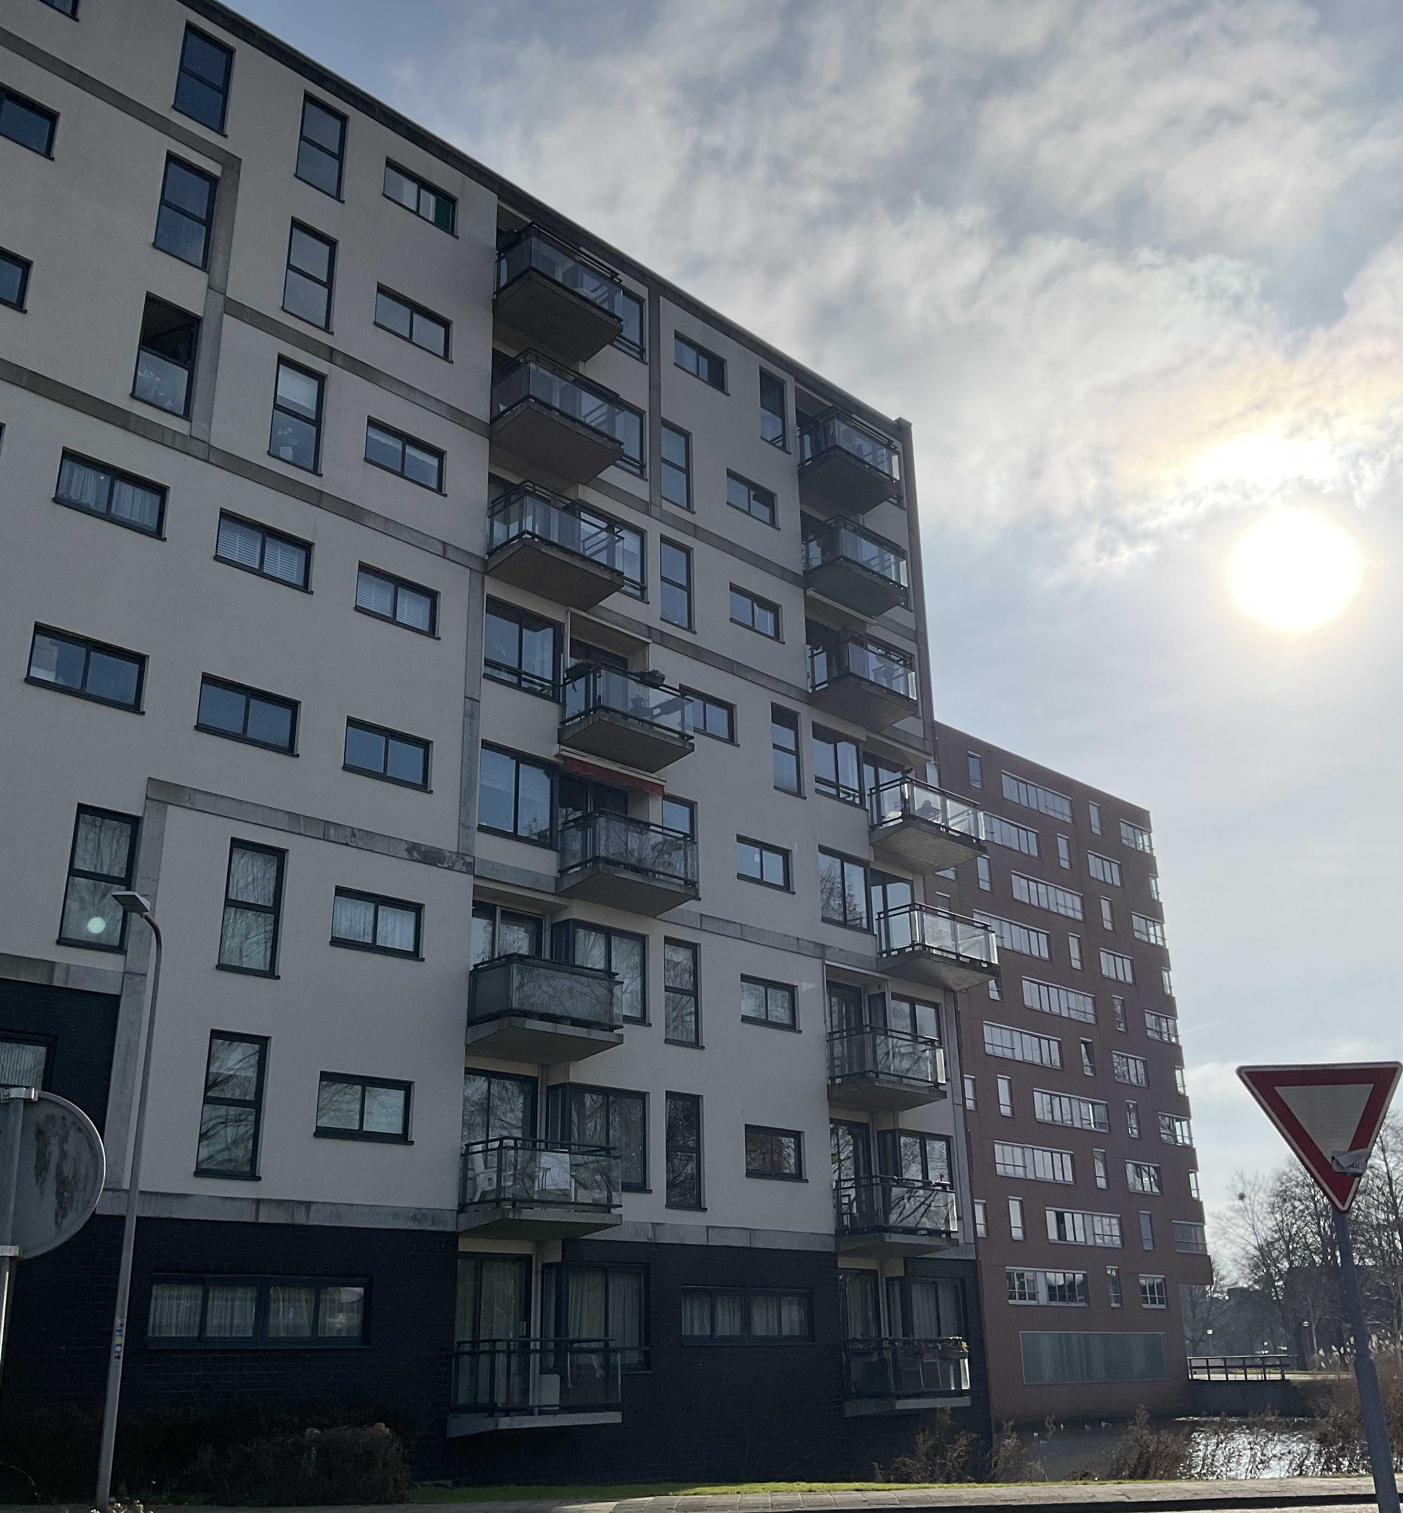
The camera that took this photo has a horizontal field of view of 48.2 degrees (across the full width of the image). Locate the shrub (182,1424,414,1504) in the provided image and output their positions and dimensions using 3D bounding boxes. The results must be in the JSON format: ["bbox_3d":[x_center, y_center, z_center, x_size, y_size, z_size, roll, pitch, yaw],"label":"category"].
[{"bbox_3d":[-4.141,7.285,16.180,2.050,0.720,1.200,-1,-21,0],"label":"shrub"}]

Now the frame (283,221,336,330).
[{"bbox_3d":[-6.862,-8.407,27.504,0.140,1.947,0.968,-20,-28,41],"label":"frame"}]

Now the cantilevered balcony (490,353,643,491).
[{"bbox_3d":[-2.620,-6.188,28.712,1.115,1.333,2.258,-20,-28,41],"label":"cantilevered balcony"}]

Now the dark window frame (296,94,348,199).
[{"bbox_3d":[-6.445,-10.346,26.631,0.884,1.827,0.130,19,-29,-41],"label":"dark window frame"}]

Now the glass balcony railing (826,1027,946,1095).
[{"bbox_3d":[3.563,5.817,29.924,2.223,0.877,1.077,19,-29,-41],"label":"glass balcony railing"}]

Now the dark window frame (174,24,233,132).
[{"bbox_3d":[-8.546,-11.612,26.971,0.140,1.916,0.958,-20,-28,41],"label":"dark window frame"}]

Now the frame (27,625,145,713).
[{"bbox_3d":[-8.807,-1.228,22.520,0.140,0.917,1.720,-20,-28,41],"label":"frame"}]

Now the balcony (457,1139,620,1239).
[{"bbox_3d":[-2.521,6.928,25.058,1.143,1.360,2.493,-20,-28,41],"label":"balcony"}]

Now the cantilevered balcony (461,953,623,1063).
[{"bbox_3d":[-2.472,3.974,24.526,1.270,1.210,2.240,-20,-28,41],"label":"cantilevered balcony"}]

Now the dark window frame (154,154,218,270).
[{"bbox_3d":[-8.006,-8.398,24.314,0.120,1.814,0.869,-20,-28,41],"label":"dark window frame"}]

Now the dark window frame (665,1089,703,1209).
[{"bbox_3d":[-0.291,6.701,26.599,0.130,1.877,0.886,-21,-29,41],"label":"dark window frame"}]

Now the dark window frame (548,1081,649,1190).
[{"bbox_3d":[-1.667,6.353,25.889,0.500,1.659,1.836,-20,-28,41],"label":"dark window frame"}]

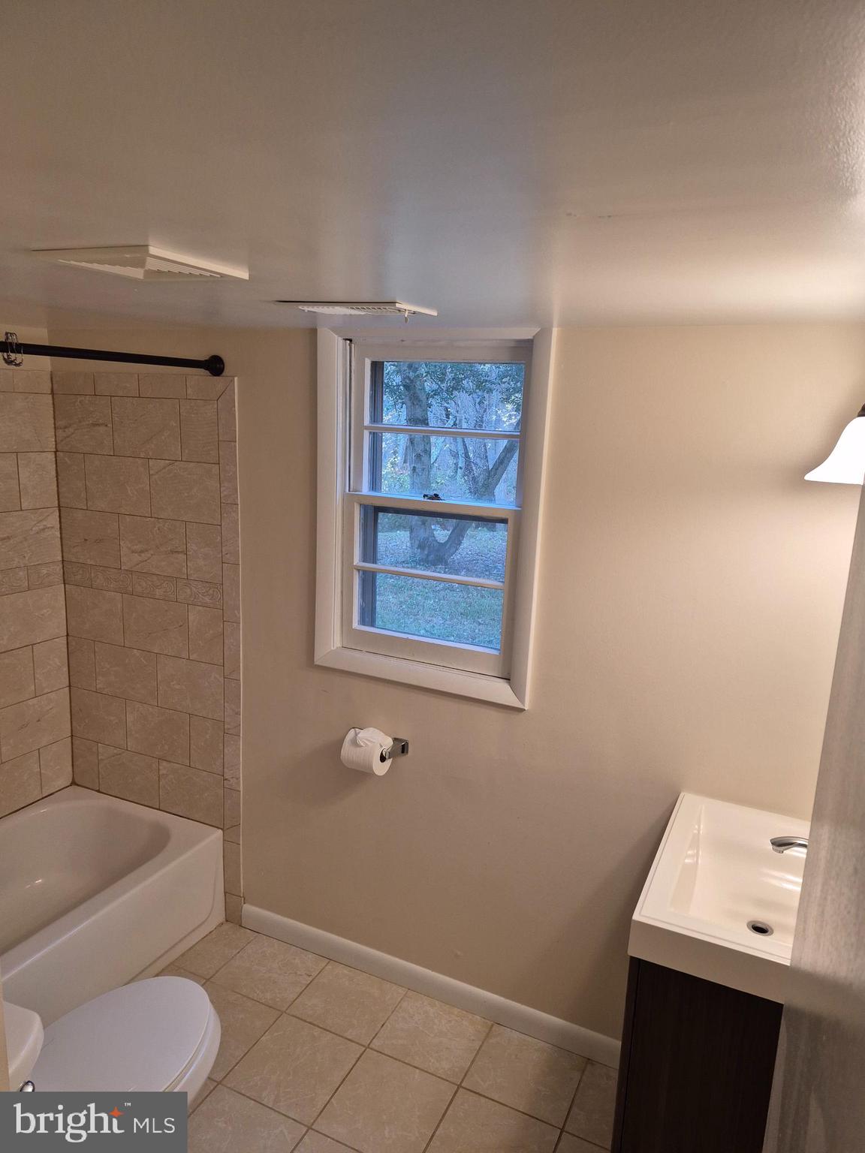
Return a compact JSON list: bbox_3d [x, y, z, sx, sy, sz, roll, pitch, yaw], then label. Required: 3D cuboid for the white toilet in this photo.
[{"bbox_3d":[-0.774,1.131,1.667,0.430,0.760,0.730,7,12,24],"label":"white toilet"}]

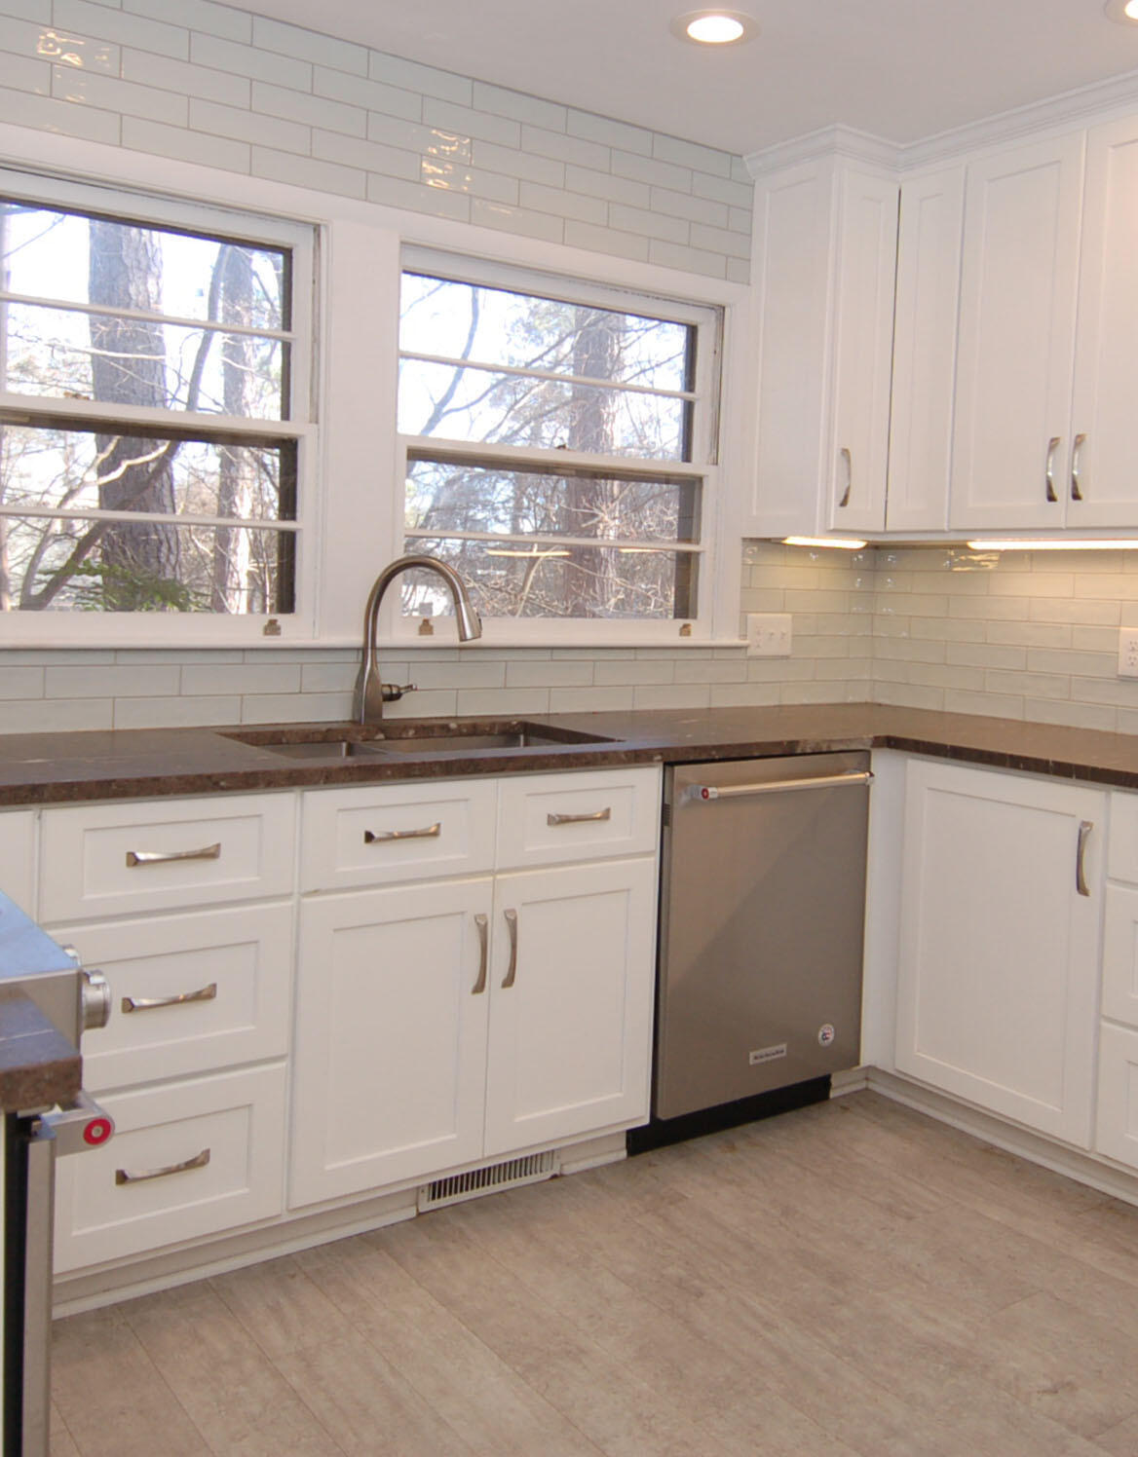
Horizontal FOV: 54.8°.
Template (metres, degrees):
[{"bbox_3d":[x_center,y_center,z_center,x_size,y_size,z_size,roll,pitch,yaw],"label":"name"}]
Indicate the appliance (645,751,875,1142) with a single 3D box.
[{"bbox_3d":[0.351,0.487,2.776,0.593,0.875,0.557,-1,6,-30],"label":"appliance"}]

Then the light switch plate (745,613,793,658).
[{"bbox_3d":[0.596,-0.274,3.243,0.172,0.122,0.012,-2,7,-33],"label":"light switch plate"}]

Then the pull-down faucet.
[{"bbox_3d":[-0.350,-0.204,2.572,0.279,0.403,0.095,3,5,13],"label":"pull-down faucet"}]

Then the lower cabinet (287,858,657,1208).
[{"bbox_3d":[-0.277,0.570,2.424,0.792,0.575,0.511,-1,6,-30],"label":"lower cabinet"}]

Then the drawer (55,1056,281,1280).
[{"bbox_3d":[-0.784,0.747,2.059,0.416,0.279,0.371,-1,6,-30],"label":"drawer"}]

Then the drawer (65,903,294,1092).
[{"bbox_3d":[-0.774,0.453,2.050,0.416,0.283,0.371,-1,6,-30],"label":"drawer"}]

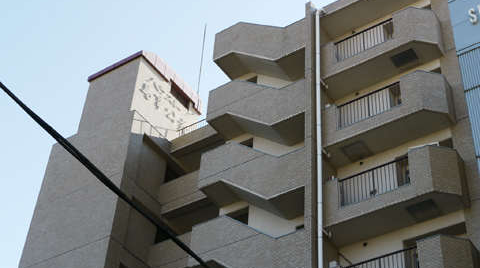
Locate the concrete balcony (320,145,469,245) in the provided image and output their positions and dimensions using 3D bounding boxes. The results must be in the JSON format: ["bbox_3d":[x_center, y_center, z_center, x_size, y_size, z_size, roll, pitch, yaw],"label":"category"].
[{"bbox_3d":[3.779,1.518,21.903,3.465,1.449,0.949,-22,-50,25],"label":"concrete balcony"}]

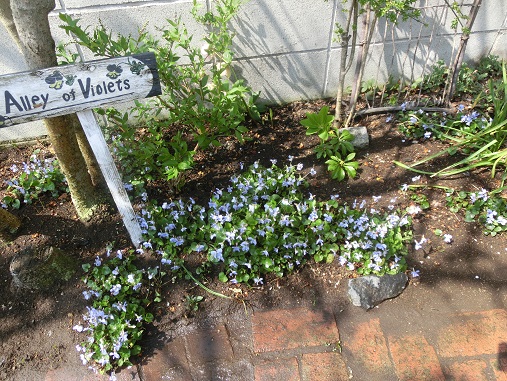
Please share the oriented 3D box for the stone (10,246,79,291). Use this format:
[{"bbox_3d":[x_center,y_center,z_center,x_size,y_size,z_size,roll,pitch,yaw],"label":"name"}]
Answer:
[{"bbox_3d":[-0.546,0.205,0.969,0.168,0.060,0.108,-9,45,-7],"label":"stone"}]

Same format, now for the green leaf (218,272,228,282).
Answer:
[{"bbox_3d":[-0.079,0.228,0.958,0.026,0.014,0.027,-9,45,-7],"label":"green leaf"}]

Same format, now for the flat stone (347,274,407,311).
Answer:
[{"bbox_3d":[0.326,0.251,0.941,0.152,0.050,0.085,-15,46,-13],"label":"flat stone"}]

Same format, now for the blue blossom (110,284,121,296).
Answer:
[{"bbox_3d":[-0.337,0.244,0.895,0.026,0.024,0.020,-9,45,-7],"label":"blue blossom"}]

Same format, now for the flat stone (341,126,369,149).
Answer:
[{"bbox_3d":[0.345,-0.180,1.260,0.094,0.042,0.068,-6,45,-4],"label":"flat stone"}]

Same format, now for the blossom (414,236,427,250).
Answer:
[{"bbox_3d":[0.456,0.145,1.002,0.031,0.028,0.025,-9,45,-7],"label":"blossom"}]

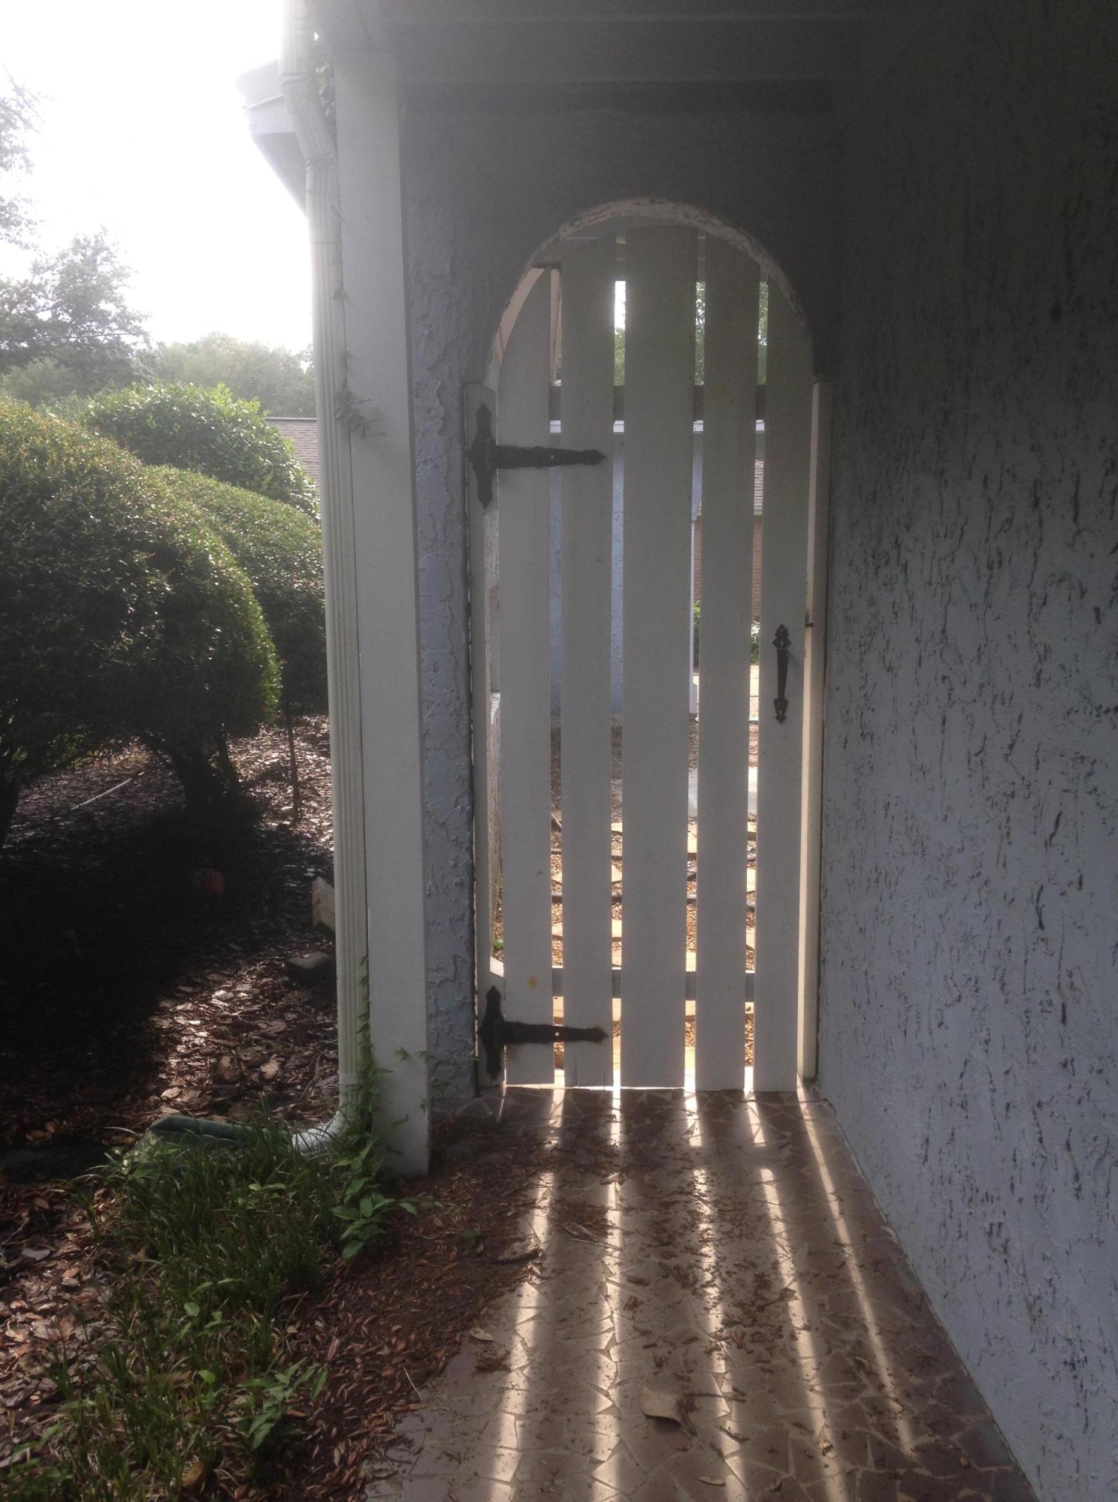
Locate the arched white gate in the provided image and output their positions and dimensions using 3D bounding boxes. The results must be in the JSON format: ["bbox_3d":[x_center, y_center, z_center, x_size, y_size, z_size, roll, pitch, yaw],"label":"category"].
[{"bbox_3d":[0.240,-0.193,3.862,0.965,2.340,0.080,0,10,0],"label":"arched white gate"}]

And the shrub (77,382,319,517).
[{"bbox_3d":[-2.750,-1.606,10.885,2.250,2.400,2.250,0,10,0],"label":"shrub"}]

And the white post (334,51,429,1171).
[{"bbox_3d":[-0.411,-0.253,3.418,0.140,2.630,0.140,-1,10,-1],"label":"white post"}]

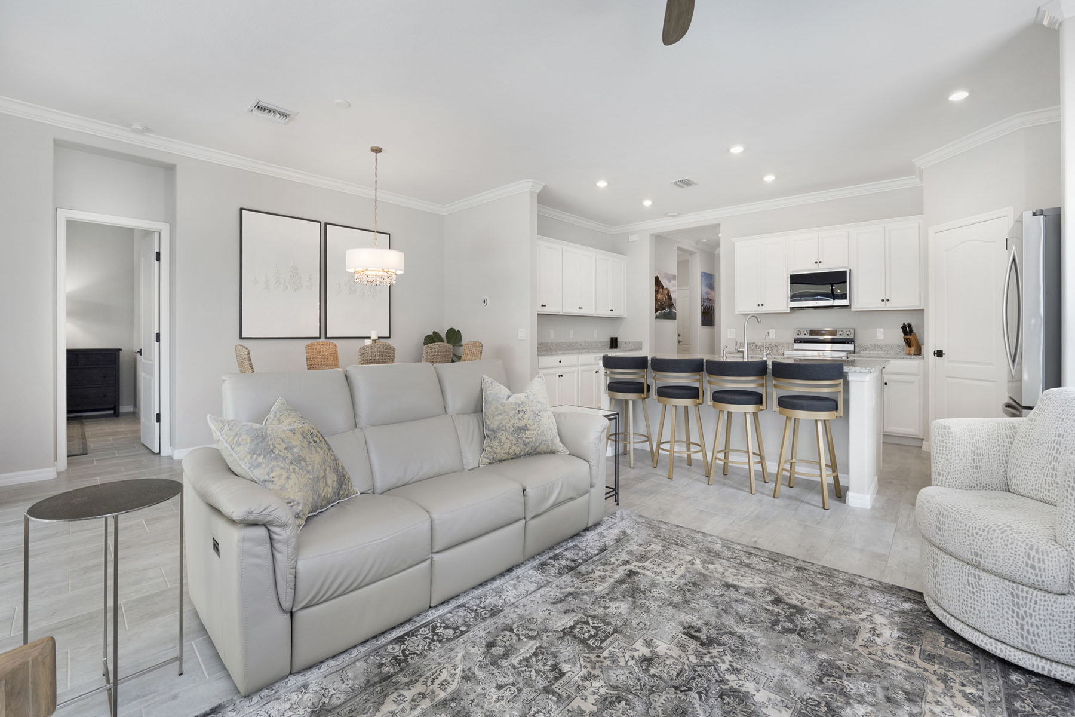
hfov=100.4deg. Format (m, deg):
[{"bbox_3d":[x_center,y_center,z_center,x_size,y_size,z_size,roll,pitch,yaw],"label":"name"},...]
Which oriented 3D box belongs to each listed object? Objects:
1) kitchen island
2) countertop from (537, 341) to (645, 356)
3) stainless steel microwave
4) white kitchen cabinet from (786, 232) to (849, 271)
[{"bbox_3d":[1.844,0.484,4.327,2.350,0.970,1.160,2,3,42],"label":"kitchen island"},{"bbox_3d":[0.793,-0.201,6.800,0.650,0.140,2.500,2,3,42],"label":"countertop"},{"bbox_3d":[3.679,-0.888,5.799,0.385,0.449,0.633,-3,4,-44],"label":"stainless steel microwave"},{"bbox_3d":[3.701,-1.370,5.842,0.332,0.447,0.672,-3,4,-44],"label":"white kitchen cabinet"}]

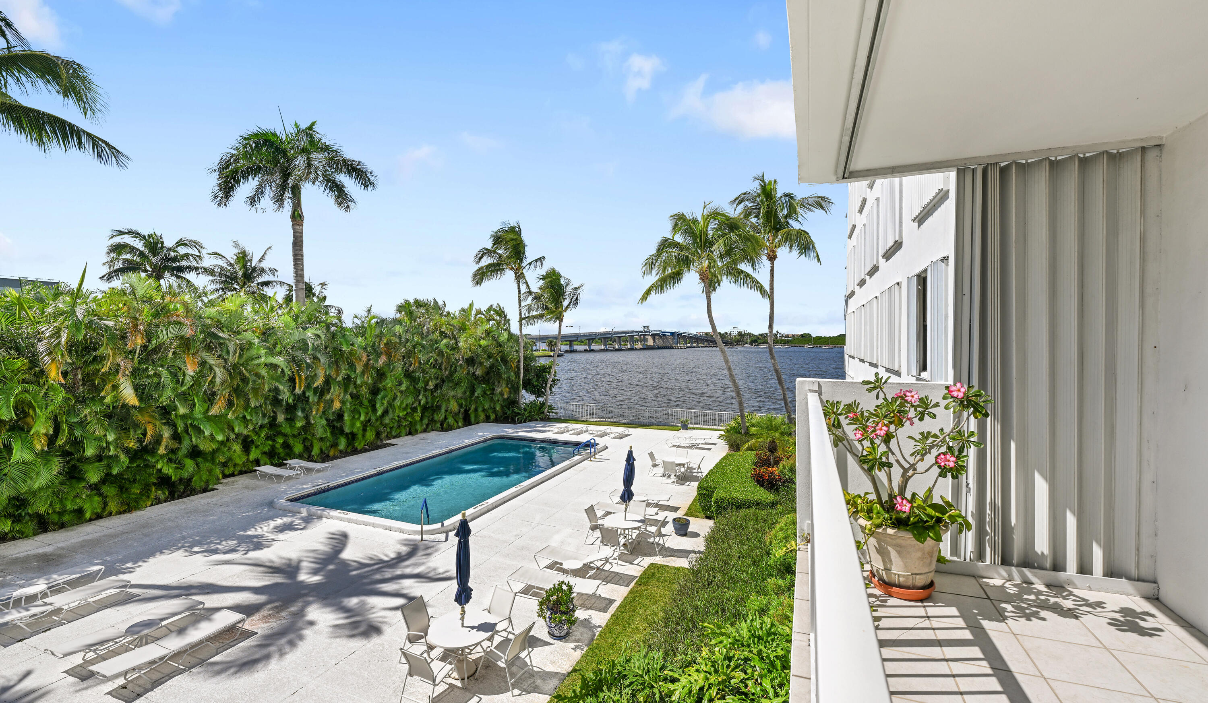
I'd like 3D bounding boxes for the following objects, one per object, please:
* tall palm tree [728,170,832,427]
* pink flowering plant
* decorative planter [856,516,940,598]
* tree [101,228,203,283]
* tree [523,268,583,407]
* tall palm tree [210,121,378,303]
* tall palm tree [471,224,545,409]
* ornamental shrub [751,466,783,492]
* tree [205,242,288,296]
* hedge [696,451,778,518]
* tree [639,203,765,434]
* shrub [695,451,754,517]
[{"bbox_3d":[10.226,-2.630,26.966,5.800,15.250,5.800,0,1,24],"label":"tall palm tree"},{"bbox_3d":[1.710,0.585,2.688,0.800,0.900,0.720,0,1,24],"label":"pink flowering plant"},{"bbox_3d":[1.694,1.140,2.705,0.440,0.390,0.440,0,1,24],"label":"decorative planter"},{"bbox_3d":[-34.467,-2.300,35.970,5.900,14.360,5.900,0,1,24],"label":"tree"},{"bbox_3d":[-3.668,-0.540,33.493,4.300,10.910,4.300,0,1,0],"label":"tree"},{"bbox_3d":[-16.780,-3.770,25.451,7.200,17.570,7.200,0,1,24],"label":"tall palm tree"},{"bbox_3d":[-6.765,-2.156,33.472,5.200,14.140,5.200,0,1,0],"label":"tall palm tree"},{"bbox_3d":[5.996,4.674,17.361,1.150,0.900,1.100,0,1,24],"label":"ornamental shrub"},{"bbox_3d":[-29.581,-2.126,38.972,5.600,13.930,5.600,0,1,24],"label":"tree"},{"bbox_3d":[5.131,4.750,17.218,2.500,0.750,6.500,0,1,24],"label":"hedge"},{"bbox_3d":[5.617,-1.679,26.478,6.900,13.370,6.900,0,1,24],"label":"tree"},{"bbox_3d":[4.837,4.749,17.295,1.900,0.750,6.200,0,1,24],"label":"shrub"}]

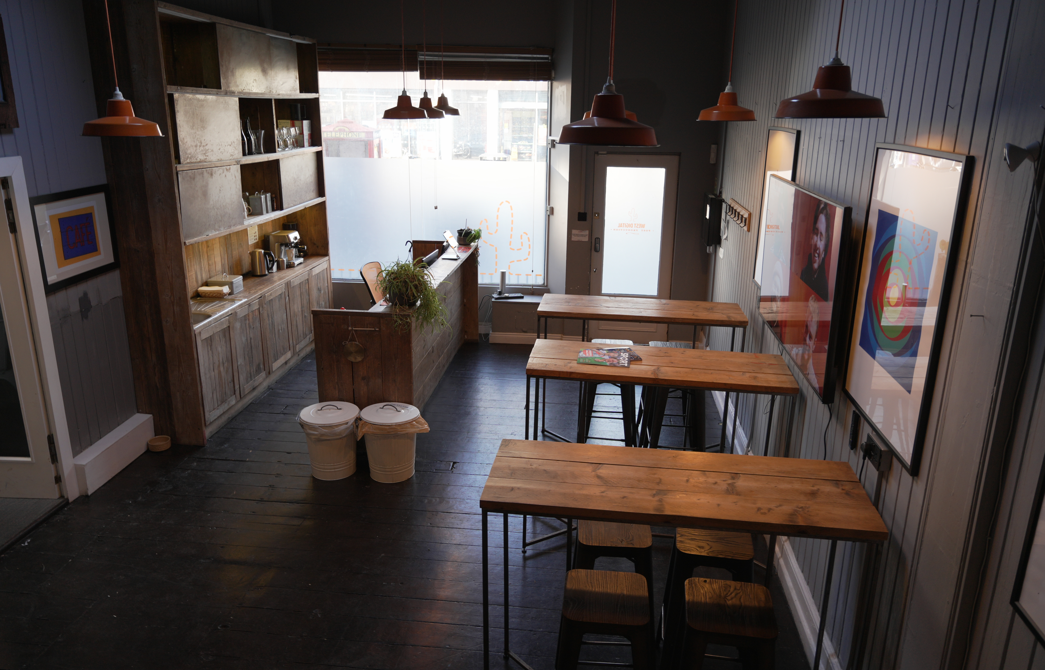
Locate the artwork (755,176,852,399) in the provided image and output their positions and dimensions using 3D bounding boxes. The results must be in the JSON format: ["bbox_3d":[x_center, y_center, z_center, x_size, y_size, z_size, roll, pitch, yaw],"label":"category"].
[{"bbox_3d":[1.380,-0.307,3.912,0.052,0.831,1.458,1,16,6],"label":"artwork"}]

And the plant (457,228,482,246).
[{"bbox_3d":[-0.549,-1.045,8.252,0.265,0.190,0.200,3,17,7],"label":"plant"}]

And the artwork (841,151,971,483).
[{"bbox_3d":[1.375,-0.144,2.876,0.028,1.050,0.812,2,17,6],"label":"artwork"}]

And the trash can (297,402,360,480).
[{"bbox_3d":[-1.340,0.727,5.513,0.410,0.500,0.410,1,17,0],"label":"trash can"}]

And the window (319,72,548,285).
[{"bbox_3d":[-0.970,-1.713,8.489,2.530,2.344,0.080,2,16,6],"label":"window"}]

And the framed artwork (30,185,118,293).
[{"bbox_3d":[-2.878,-0.646,5.088,0.030,0.588,0.749,2,16,6],"label":"framed artwork"}]

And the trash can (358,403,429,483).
[{"bbox_3d":[-0.903,0.734,5.421,0.425,0.487,0.415,1,16,0],"label":"trash can"}]

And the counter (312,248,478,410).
[{"bbox_3d":[-0.988,-0.057,7.090,0.727,1.066,2.889,2,16,6],"label":"counter"}]

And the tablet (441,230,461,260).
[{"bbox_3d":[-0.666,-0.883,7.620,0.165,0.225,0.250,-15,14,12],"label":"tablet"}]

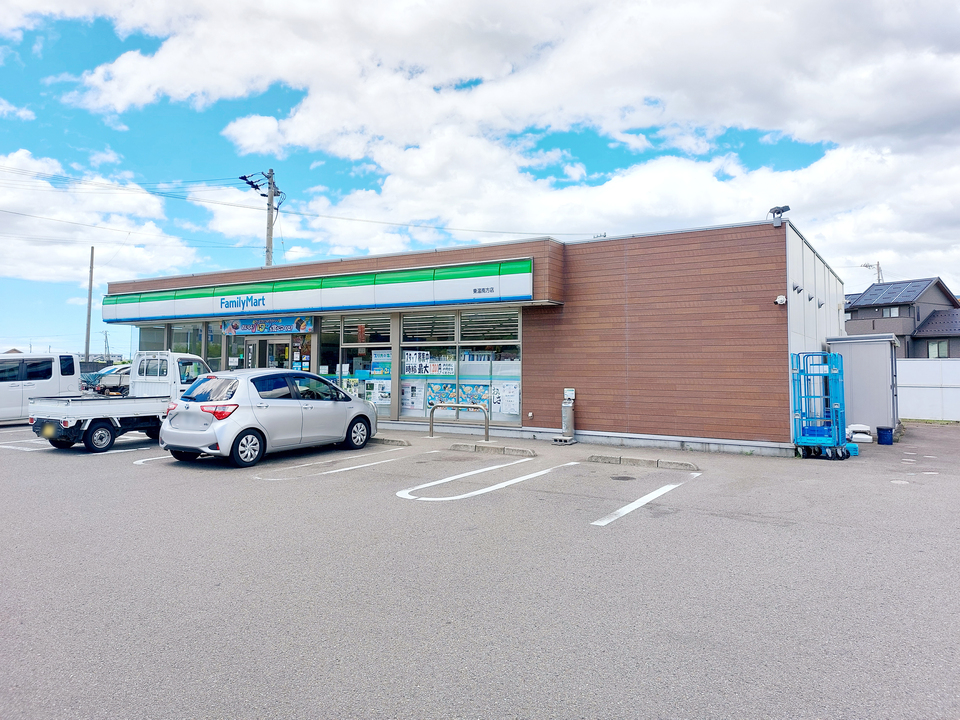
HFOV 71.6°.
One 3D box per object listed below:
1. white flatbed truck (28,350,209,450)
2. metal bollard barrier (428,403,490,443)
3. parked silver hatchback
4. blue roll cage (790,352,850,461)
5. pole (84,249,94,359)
[{"bbox_3d":[-6.870,0.770,13.450,1.475,1.870,3.395,0,0,32],"label":"white flatbed truck"},{"bbox_3d":[-0.450,1.330,14.320,1.530,0.760,0.075,0,0,33],"label":"metal bollard barrier"},{"bbox_3d":[-3.610,0.940,12.080,1.695,1.500,3.945,0,0,33],"label":"parked silver hatchback"},{"bbox_3d":[5.700,0.745,11.180,0.700,1.720,0.820,0,0,32],"label":"blue roll cage"},{"bbox_3d":[-26.400,-2.980,45.000,0.290,9.400,0.290,3,0,32],"label":"pole"}]

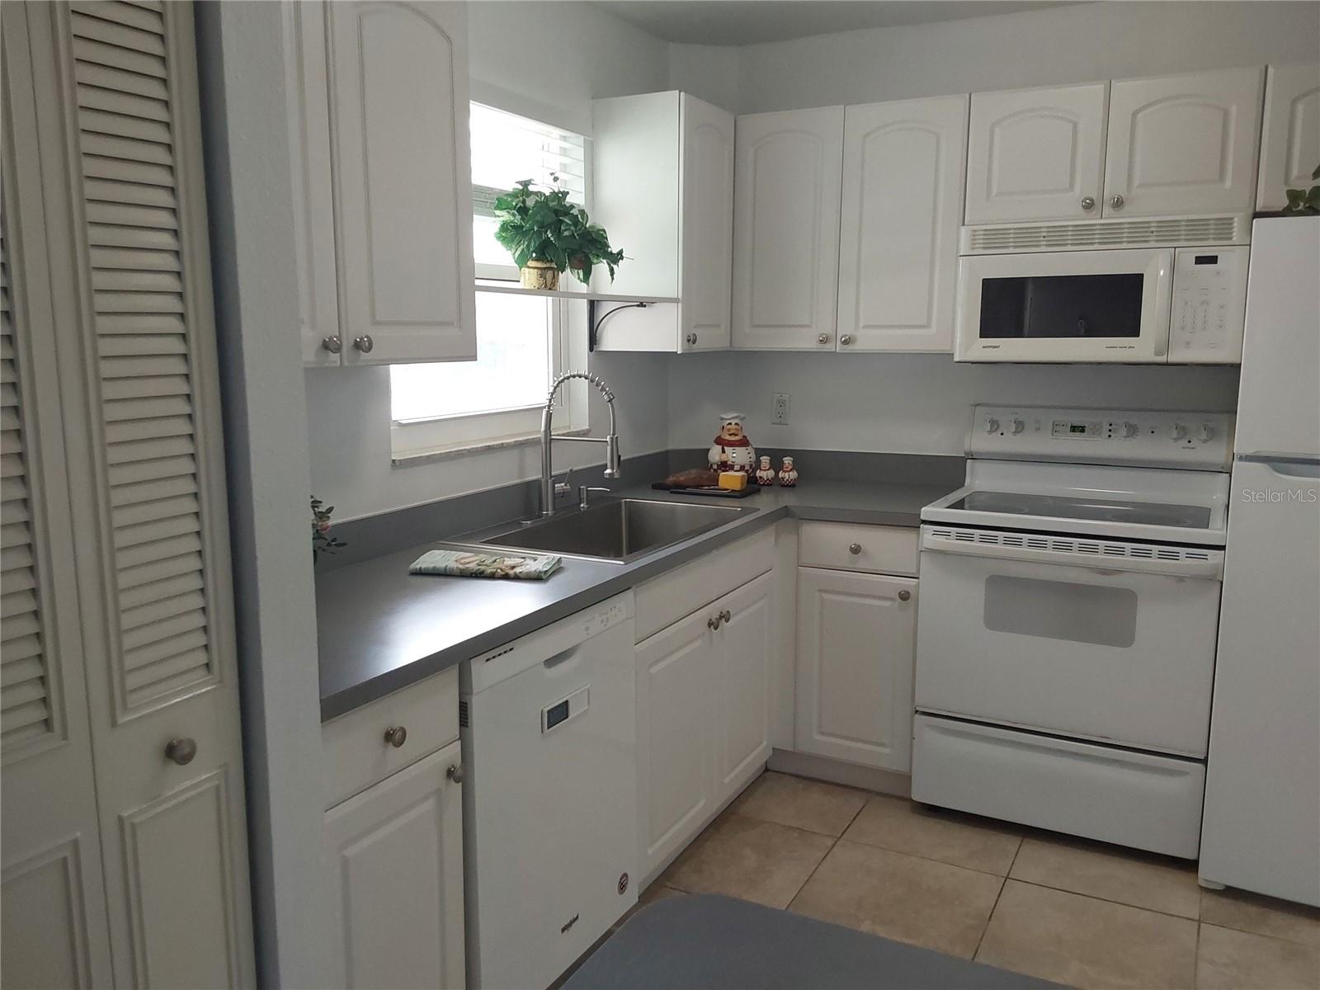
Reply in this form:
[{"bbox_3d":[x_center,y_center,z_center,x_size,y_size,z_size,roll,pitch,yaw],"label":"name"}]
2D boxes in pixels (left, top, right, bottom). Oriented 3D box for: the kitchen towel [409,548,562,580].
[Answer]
[{"bbox_3d":[-0.390,0.158,2.402,0.306,0.023,0.148,2,9,10],"label":"kitchen towel"}]

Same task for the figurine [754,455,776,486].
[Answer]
[{"bbox_3d":[0.357,-0.084,3.653,0.073,0.100,0.062,1,9,3],"label":"figurine"}]

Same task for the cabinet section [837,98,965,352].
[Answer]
[{"bbox_3d":[0.822,-0.849,3.458,0.388,0.764,0.320,5,10,28],"label":"cabinet section"}]

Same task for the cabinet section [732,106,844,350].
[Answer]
[{"bbox_3d":[0.487,-0.881,3.633,0.371,0.763,0.320,5,10,28],"label":"cabinet section"}]

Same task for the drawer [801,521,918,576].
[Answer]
[{"bbox_3d":[0.707,0.132,3.436,0.371,0.134,0.480,5,10,27],"label":"drawer"}]

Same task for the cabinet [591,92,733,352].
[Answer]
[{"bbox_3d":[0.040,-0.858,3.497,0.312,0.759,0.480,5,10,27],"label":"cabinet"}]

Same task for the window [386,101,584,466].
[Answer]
[{"bbox_3d":[-0.473,-0.599,2.976,0.110,0.920,0.950,5,10,27],"label":"window"}]

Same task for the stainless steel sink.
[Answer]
[{"bbox_3d":[-0.125,0.190,2.919,0.520,0.220,0.815,5,10,27],"label":"stainless steel sink"}]

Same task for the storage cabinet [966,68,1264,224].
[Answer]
[{"bbox_3d":[1.336,-0.999,3.165,0.764,0.378,0.327,5,10,27],"label":"storage cabinet"}]

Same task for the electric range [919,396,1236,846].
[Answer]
[{"bbox_3d":[1.234,0.354,3.208,0.768,1.182,0.660,5,10,27],"label":"electric range"}]

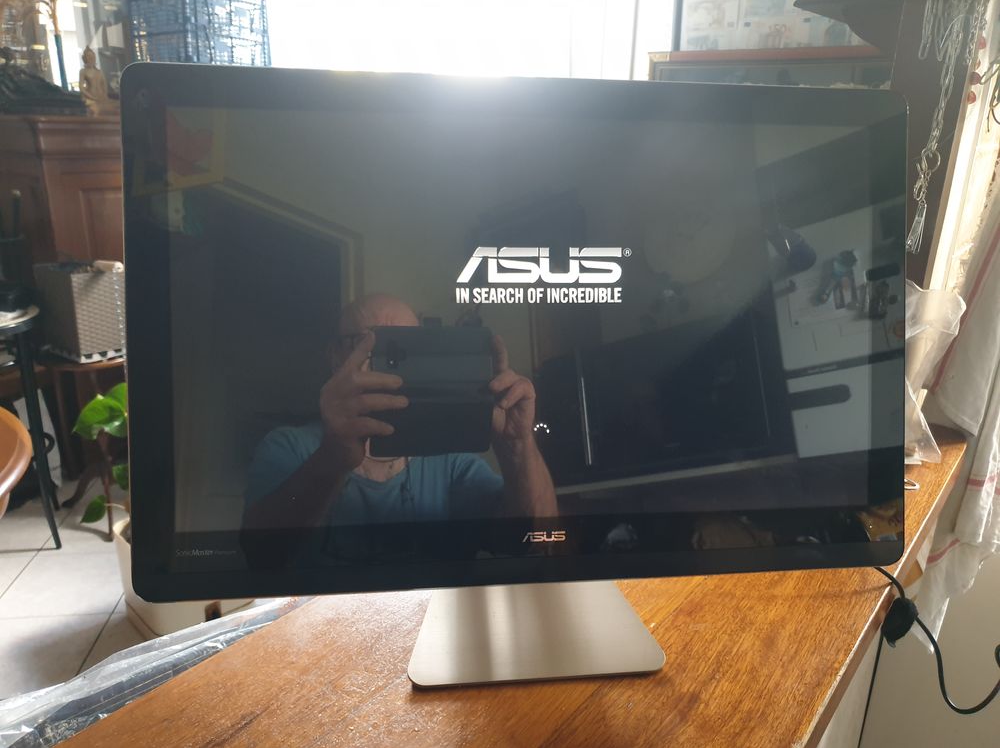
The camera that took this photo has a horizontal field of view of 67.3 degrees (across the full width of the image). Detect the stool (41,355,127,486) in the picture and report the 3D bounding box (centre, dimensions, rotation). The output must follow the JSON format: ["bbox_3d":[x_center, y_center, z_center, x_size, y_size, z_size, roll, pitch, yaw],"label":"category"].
[{"bbox_3d":[-1.245,0.190,2.388,0.330,0.554,0.330,0,20,-7],"label":"stool"}]

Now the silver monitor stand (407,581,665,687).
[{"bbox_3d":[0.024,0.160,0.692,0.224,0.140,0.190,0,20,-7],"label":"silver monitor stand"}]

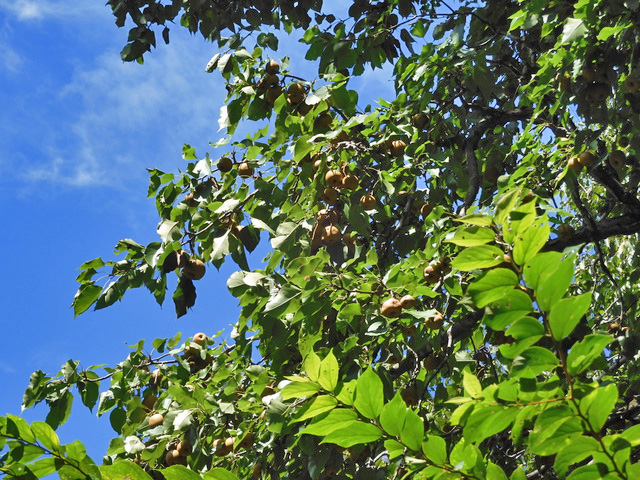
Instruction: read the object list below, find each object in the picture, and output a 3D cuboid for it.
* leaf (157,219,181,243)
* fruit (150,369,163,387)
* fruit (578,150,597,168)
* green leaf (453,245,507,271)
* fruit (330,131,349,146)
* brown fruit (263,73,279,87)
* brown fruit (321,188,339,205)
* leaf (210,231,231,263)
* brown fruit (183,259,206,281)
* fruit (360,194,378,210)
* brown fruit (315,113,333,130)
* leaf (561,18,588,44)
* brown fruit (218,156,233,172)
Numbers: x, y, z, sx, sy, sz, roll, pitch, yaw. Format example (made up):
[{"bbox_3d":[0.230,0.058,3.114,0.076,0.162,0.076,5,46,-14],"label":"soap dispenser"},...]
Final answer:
[{"bbox_3d":[-0.422,-0.026,6.200,0.062,0.070,0.030,2,-25,-4],"label":"leaf"},{"bbox_3d":[-0.441,0.372,6.000,0.046,0.045,0.046,0,-25,0],"label":"fruit"},{"bbox_3d":[0.808,-0.243,6.700,0.053,0.050,0.053,-3,-25,7],"label":"fruit"},{"bbox_3d":[0.266,0.029,3.700,0.090,0.014,0.047,-3,-53,3],"label":"green leaf"},{"bbox_3d":[0.054,-0.272,5.950,0.050,0.048,0.050,0,-25,0],"label":"fruit"},{"bbox_3d":[-0.148,-0.487,6.750,0.049,0.047,0.049,0,-30,0],"label":"brown fruit"},{"bbox_3d":[0.025,-0.110,5.600,0.042,0.040,0.042,0,-25,0],"label":"brown fruit"},{"bbox_3d":[-0.299,0.019,6.700,0.051,0.111,0.027,31,0,-2],"label":"leaf"},{"bbox_3d":[-0.326,0.077,5.800,0.056,0.054,0.056,0,-25,0],"label":"brown fruit"},{"bbox_3d":[0.125,-0.096,5.700,0.041,0.040,0.041,0,-25,0],"label":"fruit"},{"bbox_3d":[0.011,-0.321,6.000,0.050,0.049,0.050,0,-25,0],"label":"brown fruit"},{"bbox_3d":[0.698,-0.573,6.100,0.093,0.020,0.071,-42,-68,12],"label":"leaf"},{"bbox_3d":[-0.286,-0.230,6.700,0.047,0.047,0.047,0,-30,0],"label":"brown fruit"}]

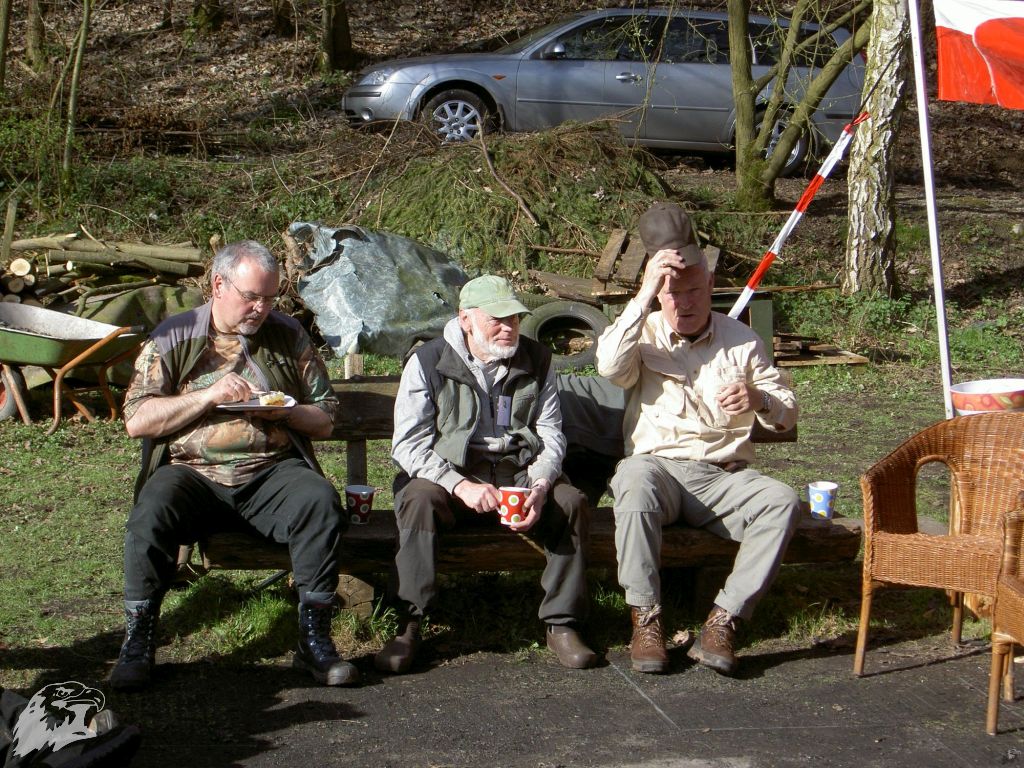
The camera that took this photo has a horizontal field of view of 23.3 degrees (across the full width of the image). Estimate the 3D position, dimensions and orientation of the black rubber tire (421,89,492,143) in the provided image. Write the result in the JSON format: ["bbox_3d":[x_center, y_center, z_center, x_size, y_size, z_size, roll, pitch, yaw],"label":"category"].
[{"bbox_3d":[-0.469,-2.153,20.797,0.630,0.630,0.210,2,6,-8],"label":"black rubber tire"}]

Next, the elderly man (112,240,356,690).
[{"bbox_3d":[-0.814,0.194,7.438,0.680,1.240,0.860,0,7,-2],"label":"elderly man"}]

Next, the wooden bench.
[{"bbox_3d":[0.058,0.377,7.888,2.030,0.770,0.580,0,7,0],"label":"wooden bench"}]

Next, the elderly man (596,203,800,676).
[{"bbox_3d":[0.555,0.137,7.578,0.610,1.320,0.800,0,7,3],"label":"elderly man"}]

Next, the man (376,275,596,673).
[{"bbox_3d":[-0.089,0.238,7.569,0.620,1.120,0.750,-1,7,-6],"label":"man"}]

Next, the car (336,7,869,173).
[{"bbox_3d":[0.865,-2.593,21.747,4.760,1.440,1.820,2,6,-8],"label":"car"}]

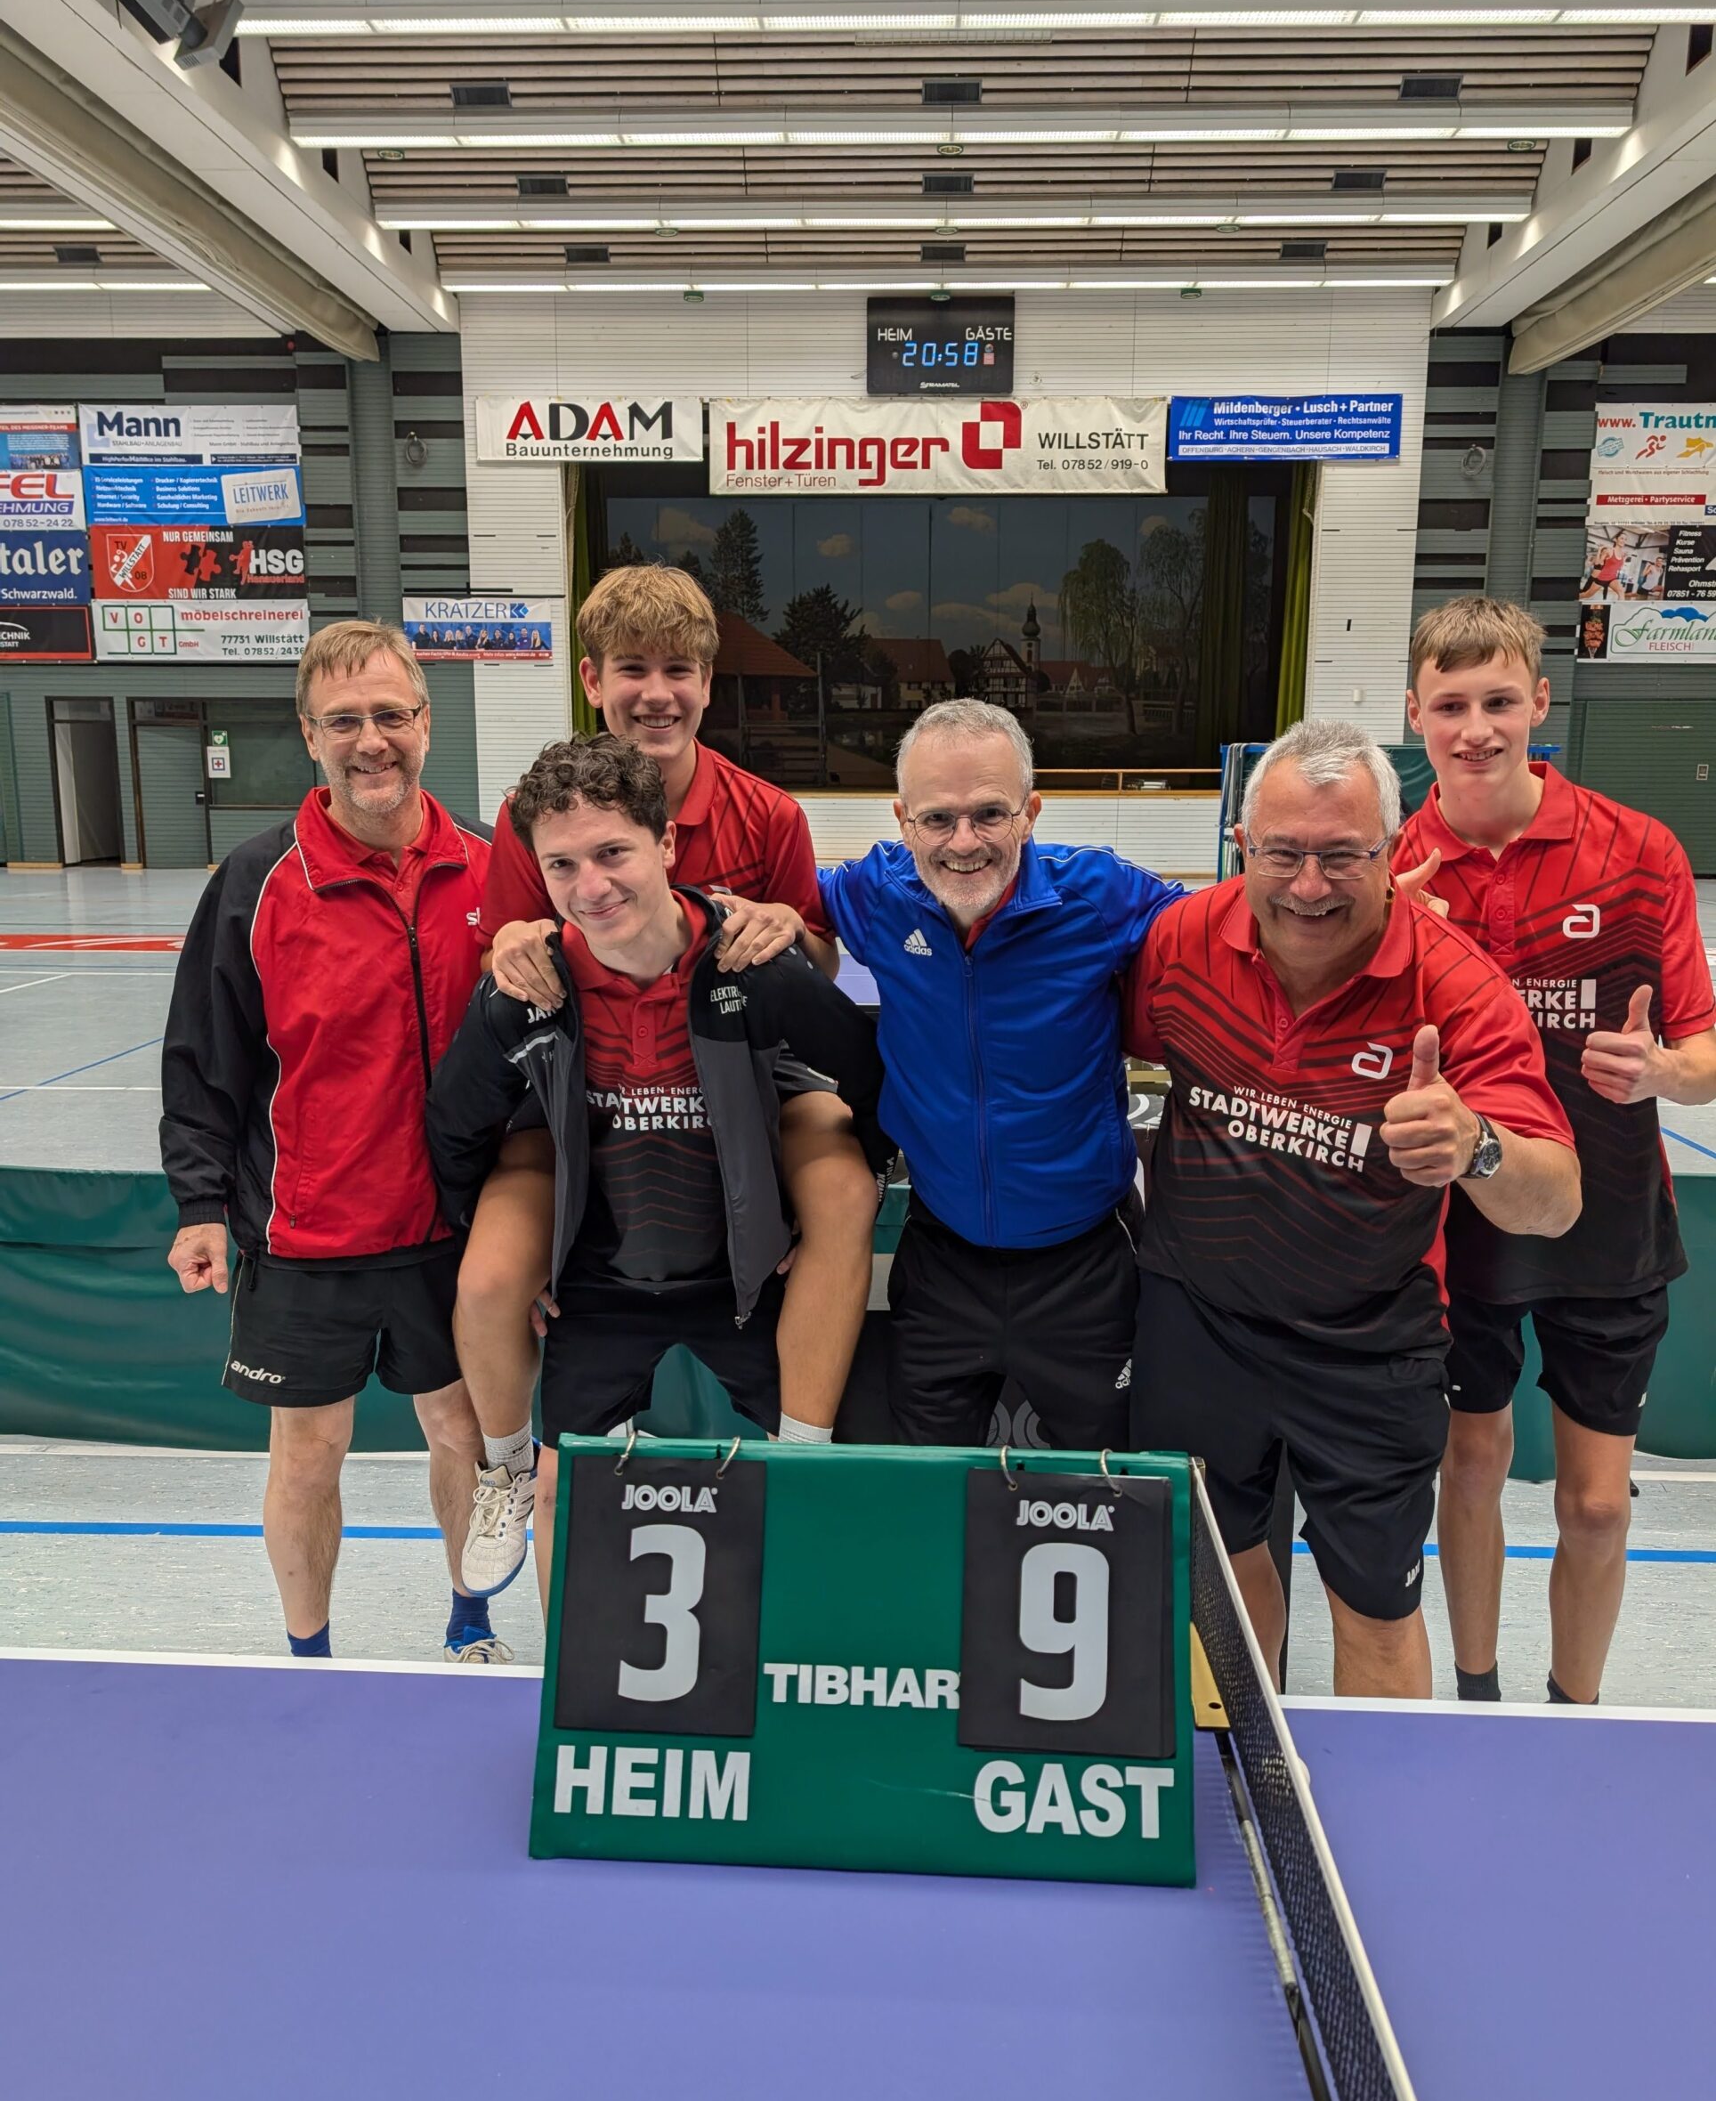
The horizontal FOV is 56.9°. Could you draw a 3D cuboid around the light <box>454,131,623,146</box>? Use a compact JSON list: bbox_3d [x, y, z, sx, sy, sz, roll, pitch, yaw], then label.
[{"bbox_3d":[-2.921,-8.404,14.556,1.534,0.070,0.220,0,11,2],"label":"light"}]

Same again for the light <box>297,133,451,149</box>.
[{"bbox_3d":[-4.552,-8.646,14.990,1.550,0.080,0.240,1,11,2],"label":"light"}]

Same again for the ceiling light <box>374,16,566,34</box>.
[{"bbox_3d":[-3.049,-8.083,12.445,1.520,0.070,0.240,1,11,2],"label":"ceiling light"}]

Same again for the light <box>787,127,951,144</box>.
[{"bbox_3d":[0.108,-8.379,14.469,1.524,0.070,0.220,0,11,2],"label":"light"}]

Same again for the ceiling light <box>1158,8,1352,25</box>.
[{"bbox_3d":[3.087,-8.013,12.238,1.520,0.070,0.240,1,11,2],"label":"ceiling light"}]

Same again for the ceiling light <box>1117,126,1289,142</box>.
[{"bbox_3d":[3.171,-8.447,14.563,1.520,0.070,0.240,1,11,2],"label":"ceiling light"}]

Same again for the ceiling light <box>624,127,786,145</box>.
[{"bbox_3d":[-1.431,-8.500,14.718,1.520,0.070,0.240,1,11,2],"label":"ceiling light"}]

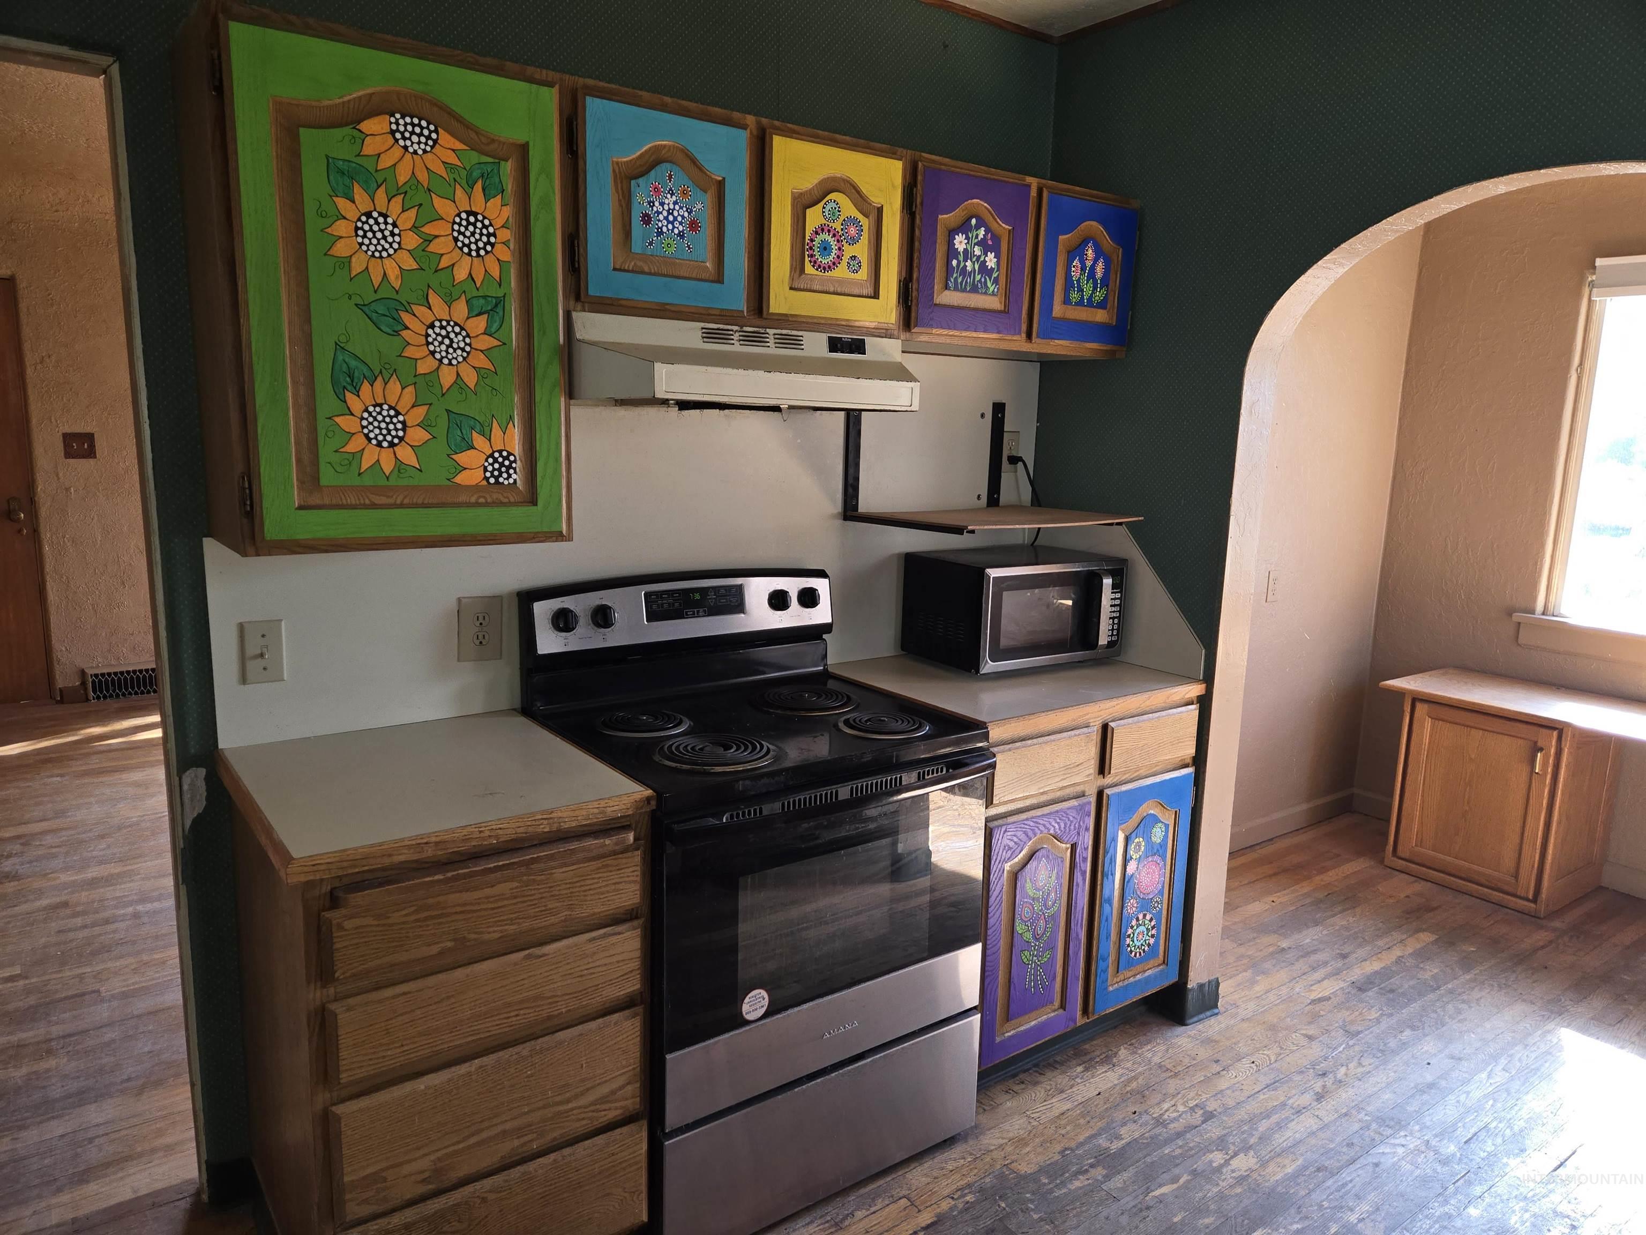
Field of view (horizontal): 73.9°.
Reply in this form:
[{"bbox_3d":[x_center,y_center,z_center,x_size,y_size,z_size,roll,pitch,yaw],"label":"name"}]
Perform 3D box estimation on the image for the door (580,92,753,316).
[{"bbox_3d":[-0.287,-0.746,2.009,0.340,0.349,0.022,-6,12,-36],"label":"door"}]

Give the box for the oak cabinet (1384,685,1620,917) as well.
[{"bbox_3d":[2.397,0.600,3.885,0.491,0.667,0.548,-6,12,-35],"label":"oak cabinet"}]

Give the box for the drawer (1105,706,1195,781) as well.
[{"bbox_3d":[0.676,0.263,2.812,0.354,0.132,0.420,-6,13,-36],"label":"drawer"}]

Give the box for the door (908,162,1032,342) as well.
[{"bbox_3d":[0.336,-0.812,2.458,0.341,0.349,0.022,-6,12,-36],"label":"door"}]

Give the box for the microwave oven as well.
[{"bbox_3d":[0.507,-0.024,2.892,0.500,0.272,0.335,-5,13,-34],"label":"microwave oven"}]

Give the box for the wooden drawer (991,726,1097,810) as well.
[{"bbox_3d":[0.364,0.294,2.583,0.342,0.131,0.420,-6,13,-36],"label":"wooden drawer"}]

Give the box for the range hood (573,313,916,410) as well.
[{"bbox_3d":[-0.189,-0.508,2.218,0.760,0.164,0.479,-6,12,-35],"label":"range hood"}]

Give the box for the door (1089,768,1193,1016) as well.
[{"bbox_3d":[0.789,0.678,2.716,0.333,0.580,0.022,-6,12,-36],"label":"door"}]

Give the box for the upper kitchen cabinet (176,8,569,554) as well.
[{"bbox_3d":[-0.746,-0.528,1.874,0.536,0.796,0.331,-6,12,-36],"label":"upper kitchen cabinet"}]

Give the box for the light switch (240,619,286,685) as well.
[{"bbox_3d":[-1.005,0.064,1.967,0.071,0.113,0.015,-6,13,-36],"label":"light switch"}]

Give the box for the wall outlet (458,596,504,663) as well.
[{"bbox_3d":[-0.686,0.025,2.201,0.090,0.131,0.012,-6,13,-36],"label":"wall outlet"}]

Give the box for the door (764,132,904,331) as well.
[{"bbox_3d":[0.021,-0.775,2.225,0.341,0.348,0.020,-6,12,-35],"label":"door"}]

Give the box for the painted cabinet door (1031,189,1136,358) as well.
[{"bbox_3d":[0.644,-0.844,2.681,0.339,0.349,0.022,-6,12,-36],"label":"painted cabinet door"}]

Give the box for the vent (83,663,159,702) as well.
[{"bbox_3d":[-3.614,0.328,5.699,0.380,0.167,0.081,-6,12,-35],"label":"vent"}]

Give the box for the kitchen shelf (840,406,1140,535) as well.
[{"bbox_3d":[0.442,-0.390,2.747,0.667,0.306,0.412,-6,12,-35],"label":"kitchen shelf"}]

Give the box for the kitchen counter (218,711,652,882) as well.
[{"bbox_3d":[-0.692,0.283,1.916,0.563,0.036,0.618,-6,12,-35],"label":"kitchen counter"}]

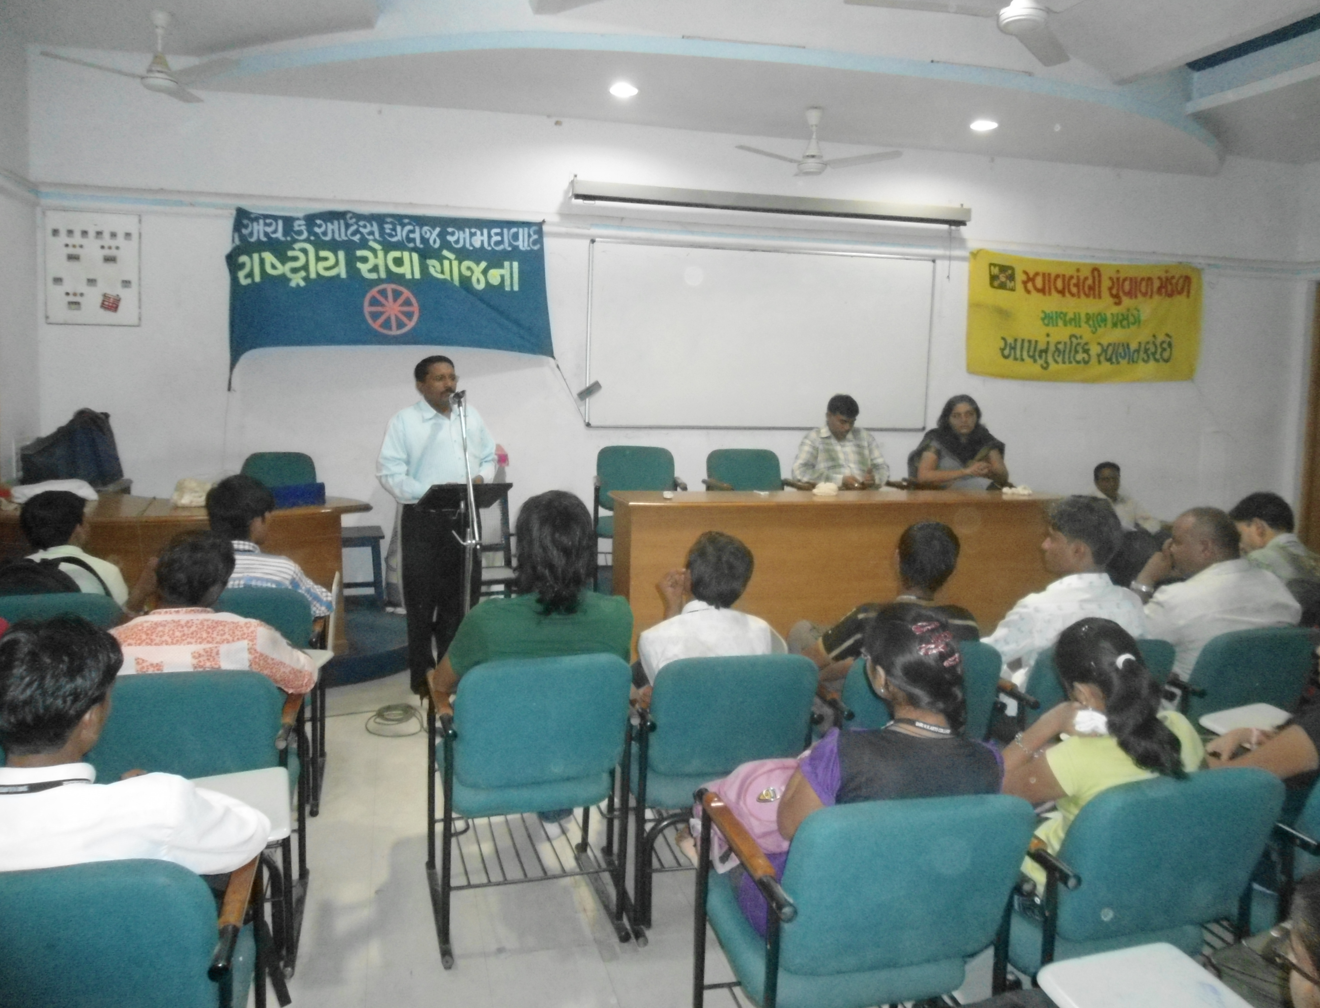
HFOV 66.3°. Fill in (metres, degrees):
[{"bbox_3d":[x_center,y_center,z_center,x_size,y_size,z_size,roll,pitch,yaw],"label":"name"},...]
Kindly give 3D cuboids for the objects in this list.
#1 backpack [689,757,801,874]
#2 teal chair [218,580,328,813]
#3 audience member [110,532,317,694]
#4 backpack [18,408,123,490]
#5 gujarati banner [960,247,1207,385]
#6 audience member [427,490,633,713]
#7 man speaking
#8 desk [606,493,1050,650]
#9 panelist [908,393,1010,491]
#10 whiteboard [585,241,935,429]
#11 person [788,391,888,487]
[{"bbox_3d":[0.211,0.640,2.140,0.320,0.280,0.220,4,6,22],"label":"backpack"},{"bbox_3d":[-1.522,0.657,3.700,0.550,0.800,0.630,0,6,-16],"label":"teal chair"},{"bbox_3d":[-1.237,0.602,2.854,0.550,1.100,0.720,0,6,-14],"label":"audience member"},{"bbox_3d":[-3.174,-0.292,5.434,0.480,0.430,0.280,-2,7,-26],"label":"backpack"},{"bbox_3d":[3.197,-1.379,7.524,1.991,0.890,0.030,0,6,-14],"label":"gujarati banner"},{"bbox_3d":[-0.403,0.549,3.062,0.600,1.200,0.720,0,6,-16],"label":"audience member"},{"bbox_3d":[-1.118,0.116,5.042,0.540,1.700,0.400,-3,6,-34],"label":"man speaking"},{"bbox_3d":[0.893,0.345,5.035,2.292,0.770,0.580,0,6,-14],"label":"desk"},{"bbox_3d":[1.781,-0.065,6.055,0.620,1.170,0.750,0,5,-12],"label":"panelist"},{"bbox_3d":[0.734,-1.127,6.961,2.496,1.216,0.030,0,5,-14],"label":"whiteboard"},{"bbox_3d":[1.032,-0.053,5.842,0.600,1.160,0.750,0,5,-10],"label":"person"}]

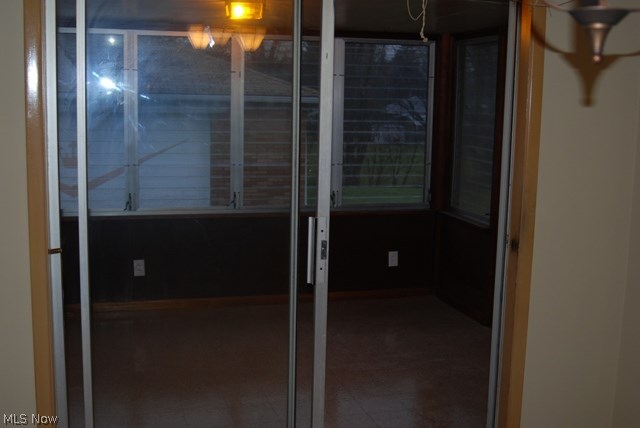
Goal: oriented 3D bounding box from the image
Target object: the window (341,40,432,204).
[{"bbox_3d":[0.500,-0.669,5.676,0.758,1.263,0.080,-1,9,-16],"label":"window"}]

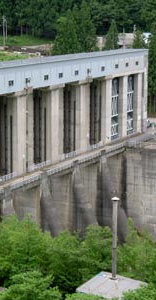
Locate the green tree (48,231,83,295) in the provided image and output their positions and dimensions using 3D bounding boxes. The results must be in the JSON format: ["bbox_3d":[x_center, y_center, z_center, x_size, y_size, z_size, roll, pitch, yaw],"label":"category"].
[{"bbox_3d":[-1.643,13.841,97.006,4.380,8.390,4.380,0,11,0],"label":"green tree"}]

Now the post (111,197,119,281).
[{"bbox_3d":[3.964,9.590,86.008,0.750,9.190,0.750,0,11,0],"label":"post"}]

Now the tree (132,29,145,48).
[{"bbox_3d":[20.488,-35.712,270.003,4.060,9.410,4.060,0,11,0],"label":"tree"}]

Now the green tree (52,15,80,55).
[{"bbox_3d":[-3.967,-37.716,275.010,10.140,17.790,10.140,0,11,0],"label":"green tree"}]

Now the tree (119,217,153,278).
[{"bbox_3d":[7.068,12.509,98.006,4.180,8.450,4.180,0,11,0],"label":"tree"}]

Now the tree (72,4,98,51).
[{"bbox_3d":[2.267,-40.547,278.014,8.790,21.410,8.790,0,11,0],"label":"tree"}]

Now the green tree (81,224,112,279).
[{"bbox_3d":[2.297,13.003,99.005,3.970,7.770,3.970,0,11,0],"label":"green tree"}]

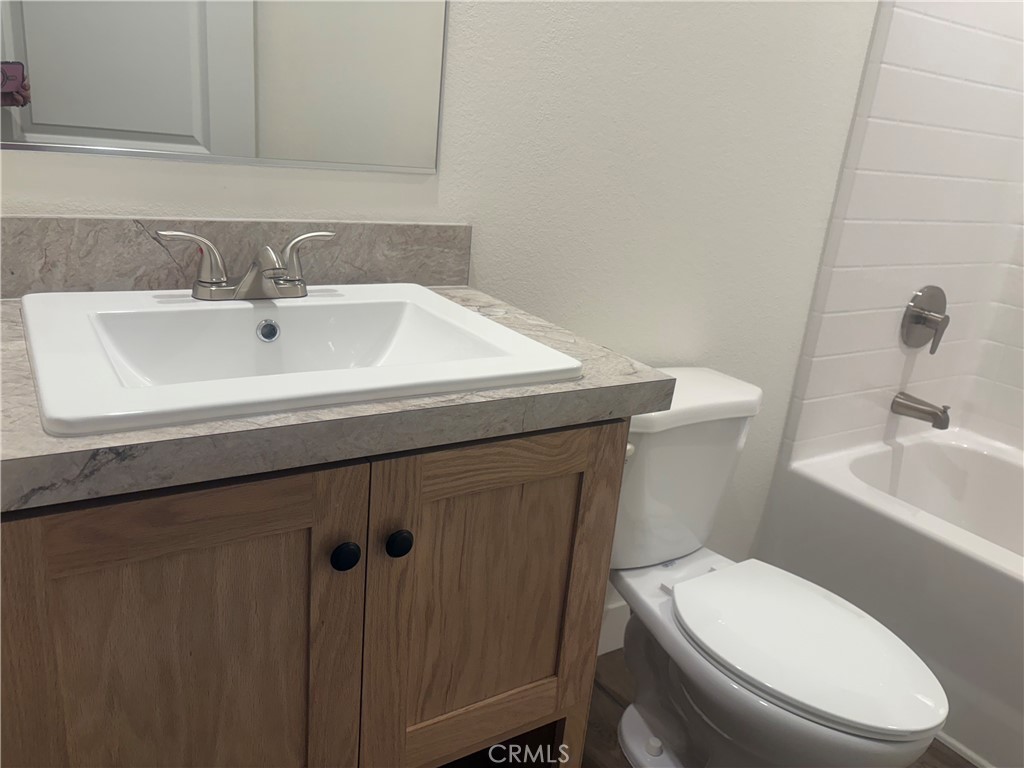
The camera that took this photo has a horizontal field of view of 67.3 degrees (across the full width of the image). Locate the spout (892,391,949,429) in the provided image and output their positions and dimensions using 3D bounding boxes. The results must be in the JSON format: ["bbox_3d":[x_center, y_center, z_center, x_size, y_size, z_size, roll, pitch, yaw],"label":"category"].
[{"bbox_3d":[1.105,0.072,2.065,0.056,0.073,0.142,-6,21,-31],"label":"spout"}]

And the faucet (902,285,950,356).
[{"bbox_3d":[1.111,-0.166,2.015,0.176,0.174,0.080,-6,21,-31],"label":"faucet"}]

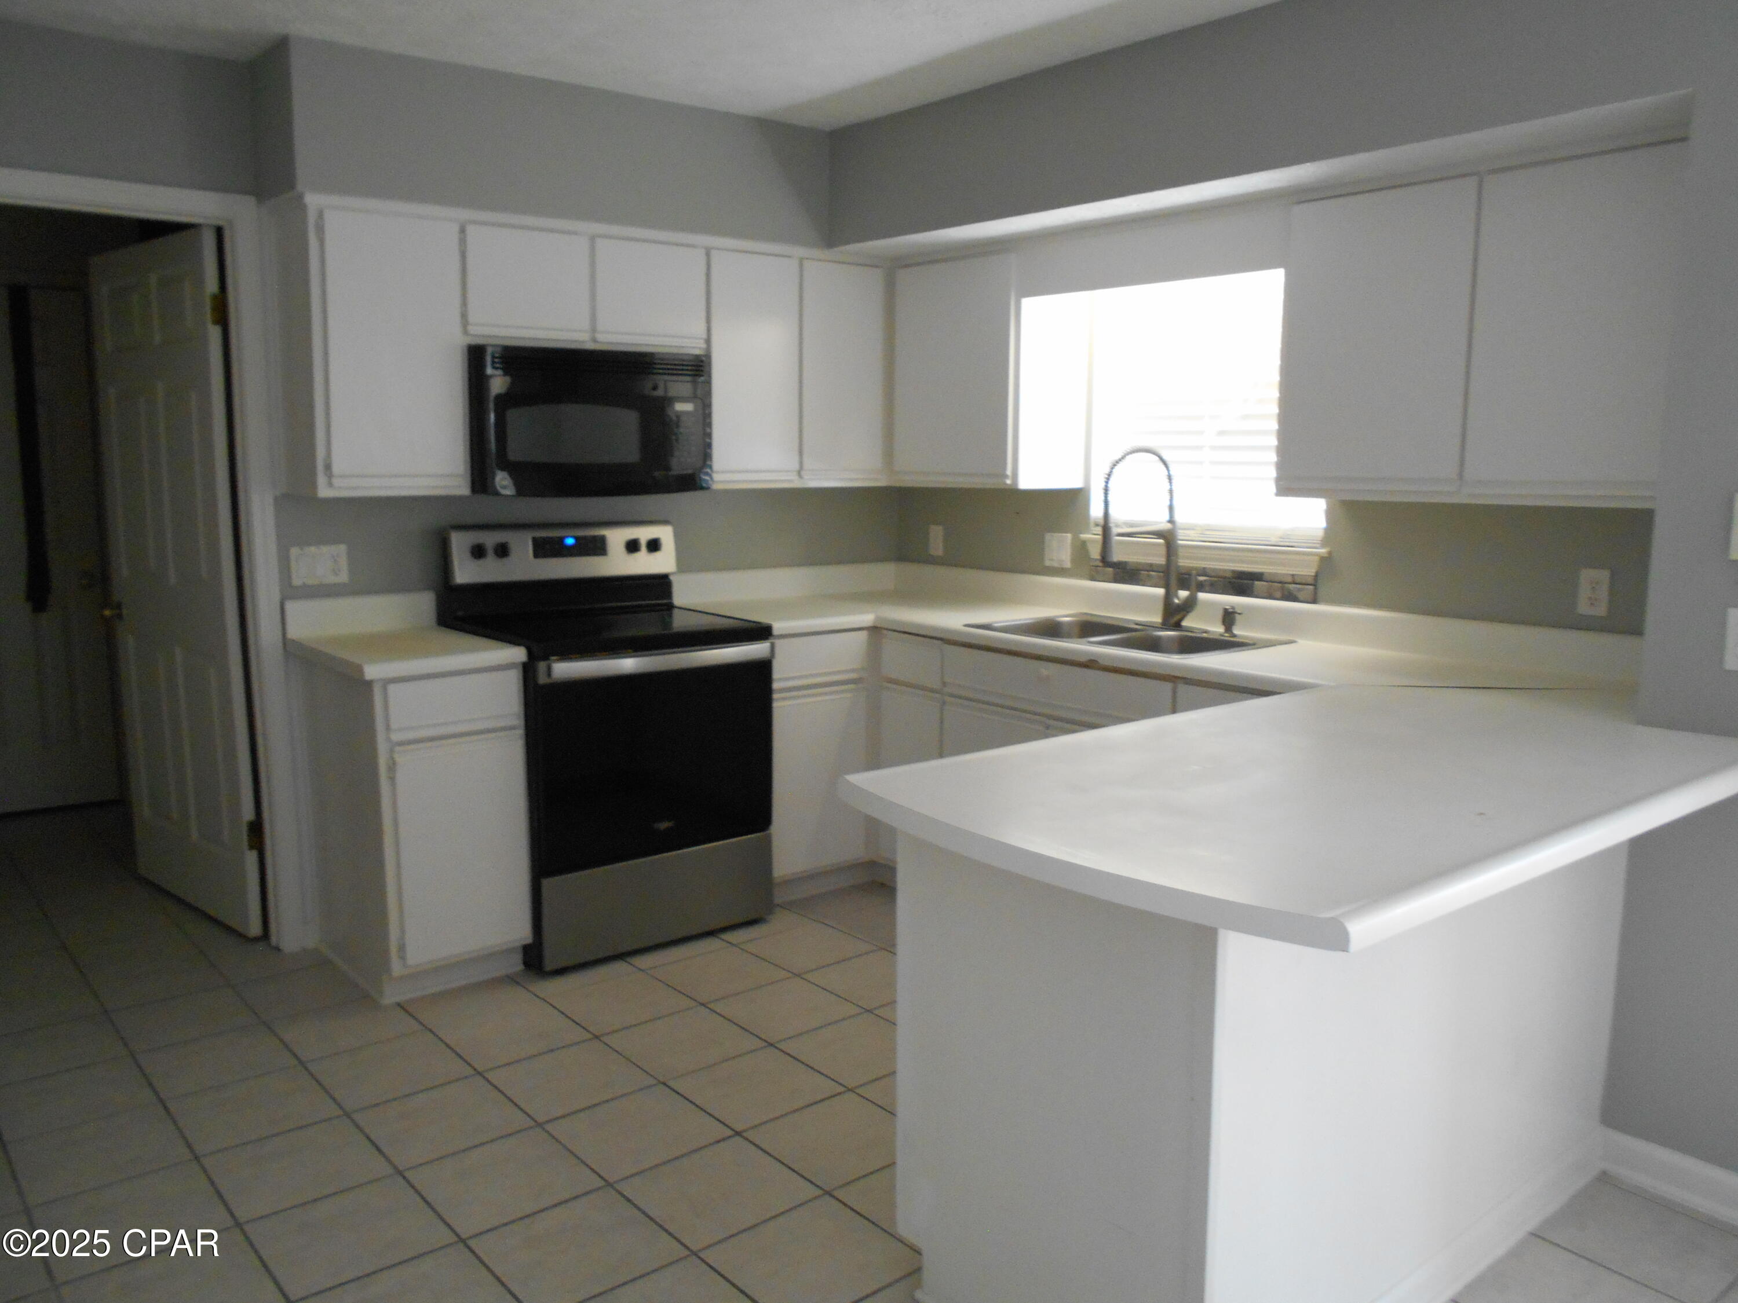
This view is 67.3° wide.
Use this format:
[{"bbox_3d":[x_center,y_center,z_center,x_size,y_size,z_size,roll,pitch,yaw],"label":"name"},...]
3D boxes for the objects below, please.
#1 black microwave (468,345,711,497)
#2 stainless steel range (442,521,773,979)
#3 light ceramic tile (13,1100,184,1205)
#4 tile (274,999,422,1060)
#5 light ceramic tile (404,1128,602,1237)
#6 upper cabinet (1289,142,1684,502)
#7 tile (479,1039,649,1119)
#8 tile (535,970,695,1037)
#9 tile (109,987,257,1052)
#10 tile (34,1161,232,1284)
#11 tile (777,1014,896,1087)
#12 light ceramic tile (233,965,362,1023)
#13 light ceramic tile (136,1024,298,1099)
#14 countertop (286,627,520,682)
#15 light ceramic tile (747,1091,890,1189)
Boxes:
[{"bbox_3d":[-0.897,-0.687,3.965,0.757,0.420,0.400,-6,11,-40],"label":"black microwave"},{"bbox_3d":[-0.788,0.237,3.900,0.756,1.208,0.699,-6,10,-40],"label":"stainless steel range"},{"bbox_3d":[-1.574,1.027,2.670,0.300,0.010,0.300,-6,10,-40],"label":"light ceramic tile"},{"bbox_3d":[-1.319,0.951,3.303,0.299,0.010,0.299,-6,11,-40],"label":"tile"},{"bbox_3d":[-0.719,1.047,2.582,0.300,0.010,0.300,-6,10,-40],"label":"light ceramic tile"},{"bbox_3d":[1.495,-0.747,3.094,0.326,0.790,0.982,-6,10,-40],"label":"upper cabinet"},{"bbox_3d":[-0.685,0.988,3.009,0.300,0.010,0.300,-6,10,-40],"label":"tile"},{"bbox_3d":[-0.656,0.934,3.462,0.299,0.010,0.299,-6,11,-40],"label":"tile"},{"bbox_3d":[-1.749,0.941,3.339,0.299,0.010,0.299,-6,11,-40],"label":"tile"},{"bbox_3d":[-1.395,1.077,2.474,0.304,0.010,0.304,-6,11,-40],"label":"tile"},{"bbox_3d":[-0.022,0.984,3.216,0.304,0.010,0.304,-6,11,-40],"label":"tile"},{"bbox_3d":[-1.519,0.913,3.494,0.300,0.010,0.300,-6,10,-40],"label":"light ceramic tile"},{"bbox_3d":[-1.557,0.981,3.126,0.304,0.010,0.304,-6,11,-40],"label":"light ceramic tile"},{"bbox_3d":[-1.251,-0.004,3.494,0.430,0.038,0.640,-6,10,-40],"label":"countertop"},{"bbox_3d":[-0.066,1.039,2.771,0.299,0.010,0.299,-6,11,-40],"label":"light ceramic tile"}]

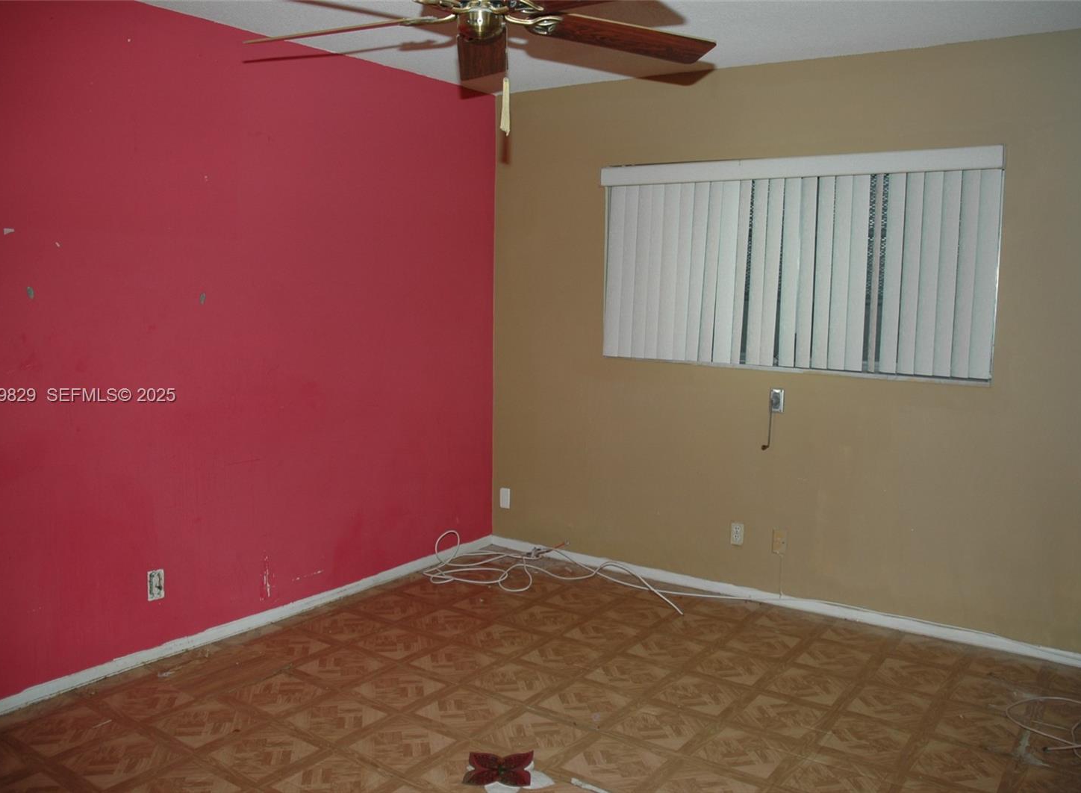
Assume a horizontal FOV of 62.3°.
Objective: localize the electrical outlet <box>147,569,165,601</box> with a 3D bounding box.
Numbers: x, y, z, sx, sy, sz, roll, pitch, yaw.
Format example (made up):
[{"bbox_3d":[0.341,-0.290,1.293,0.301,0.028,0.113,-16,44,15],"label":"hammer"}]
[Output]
[{"bbox_3d":[-1.486,0.730,3.460,0.015,0.115,0.070,6,9,36],"label":"electrical outlet"}]

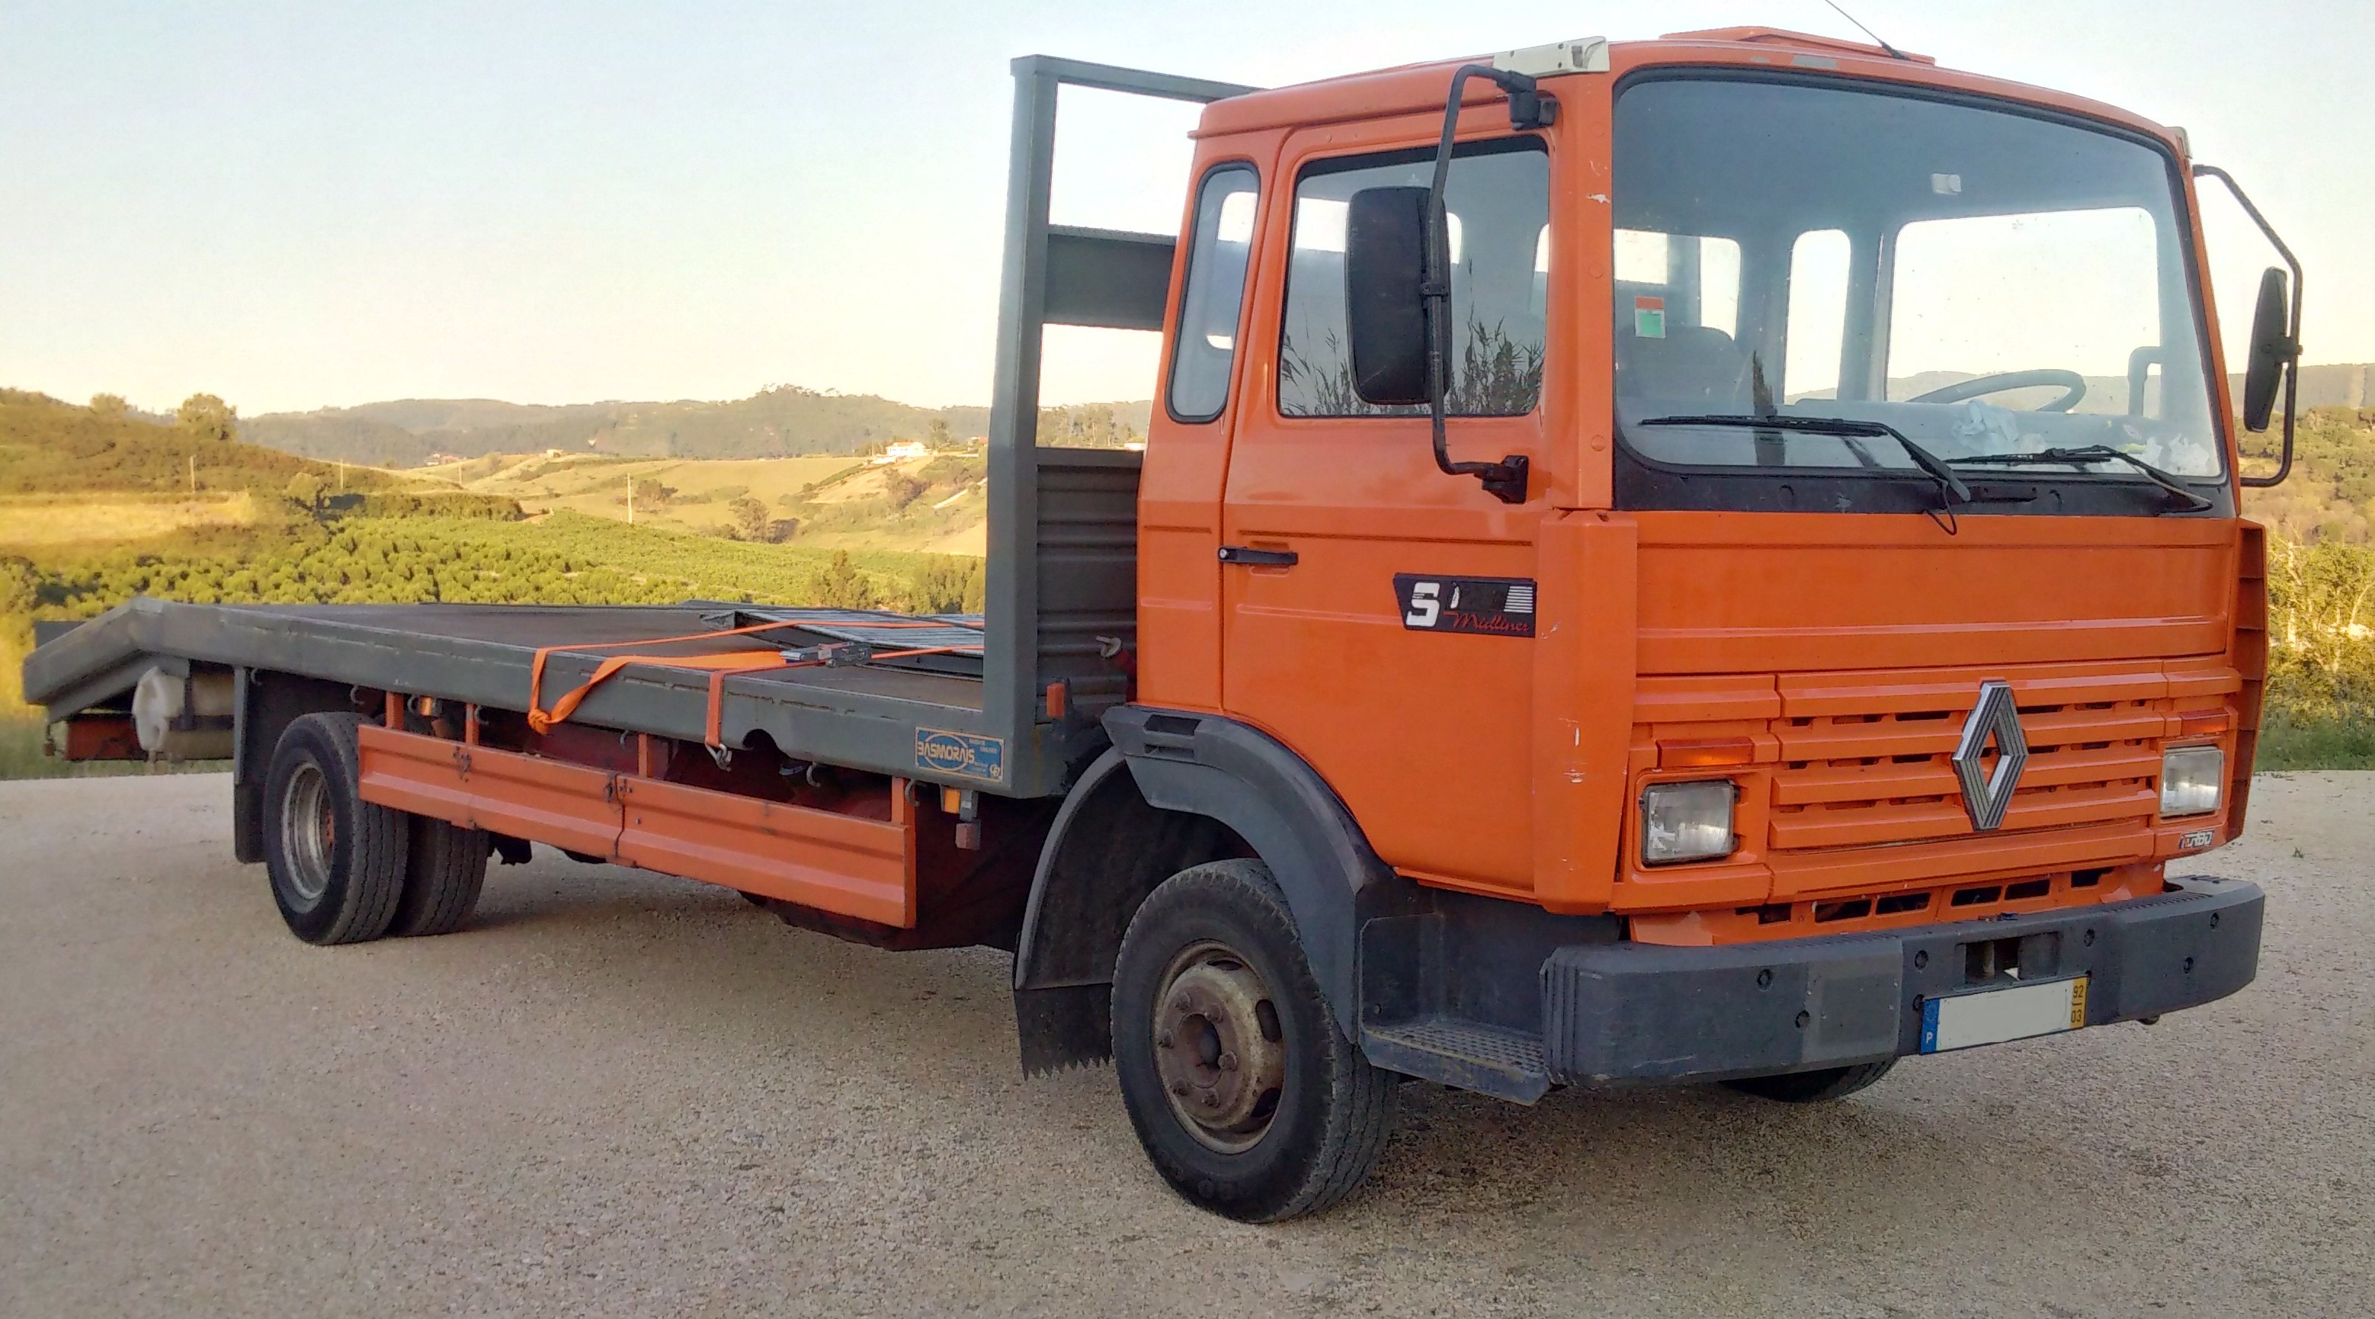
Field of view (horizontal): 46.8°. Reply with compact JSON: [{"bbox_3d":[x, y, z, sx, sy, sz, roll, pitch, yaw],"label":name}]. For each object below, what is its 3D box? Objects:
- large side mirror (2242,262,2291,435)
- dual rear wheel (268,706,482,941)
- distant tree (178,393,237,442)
[{"bbox_3d":[2.536,-0.735,6.450,0.090,0.385,0.190,6,5,30],"label":"large side mirror"},{"bbox_3d":[-2.819,0.583,9.542,0.480,0.785,0.785,-1,4,-37],"label":"dual rear wheel"},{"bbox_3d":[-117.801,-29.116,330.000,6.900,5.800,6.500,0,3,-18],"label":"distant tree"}]

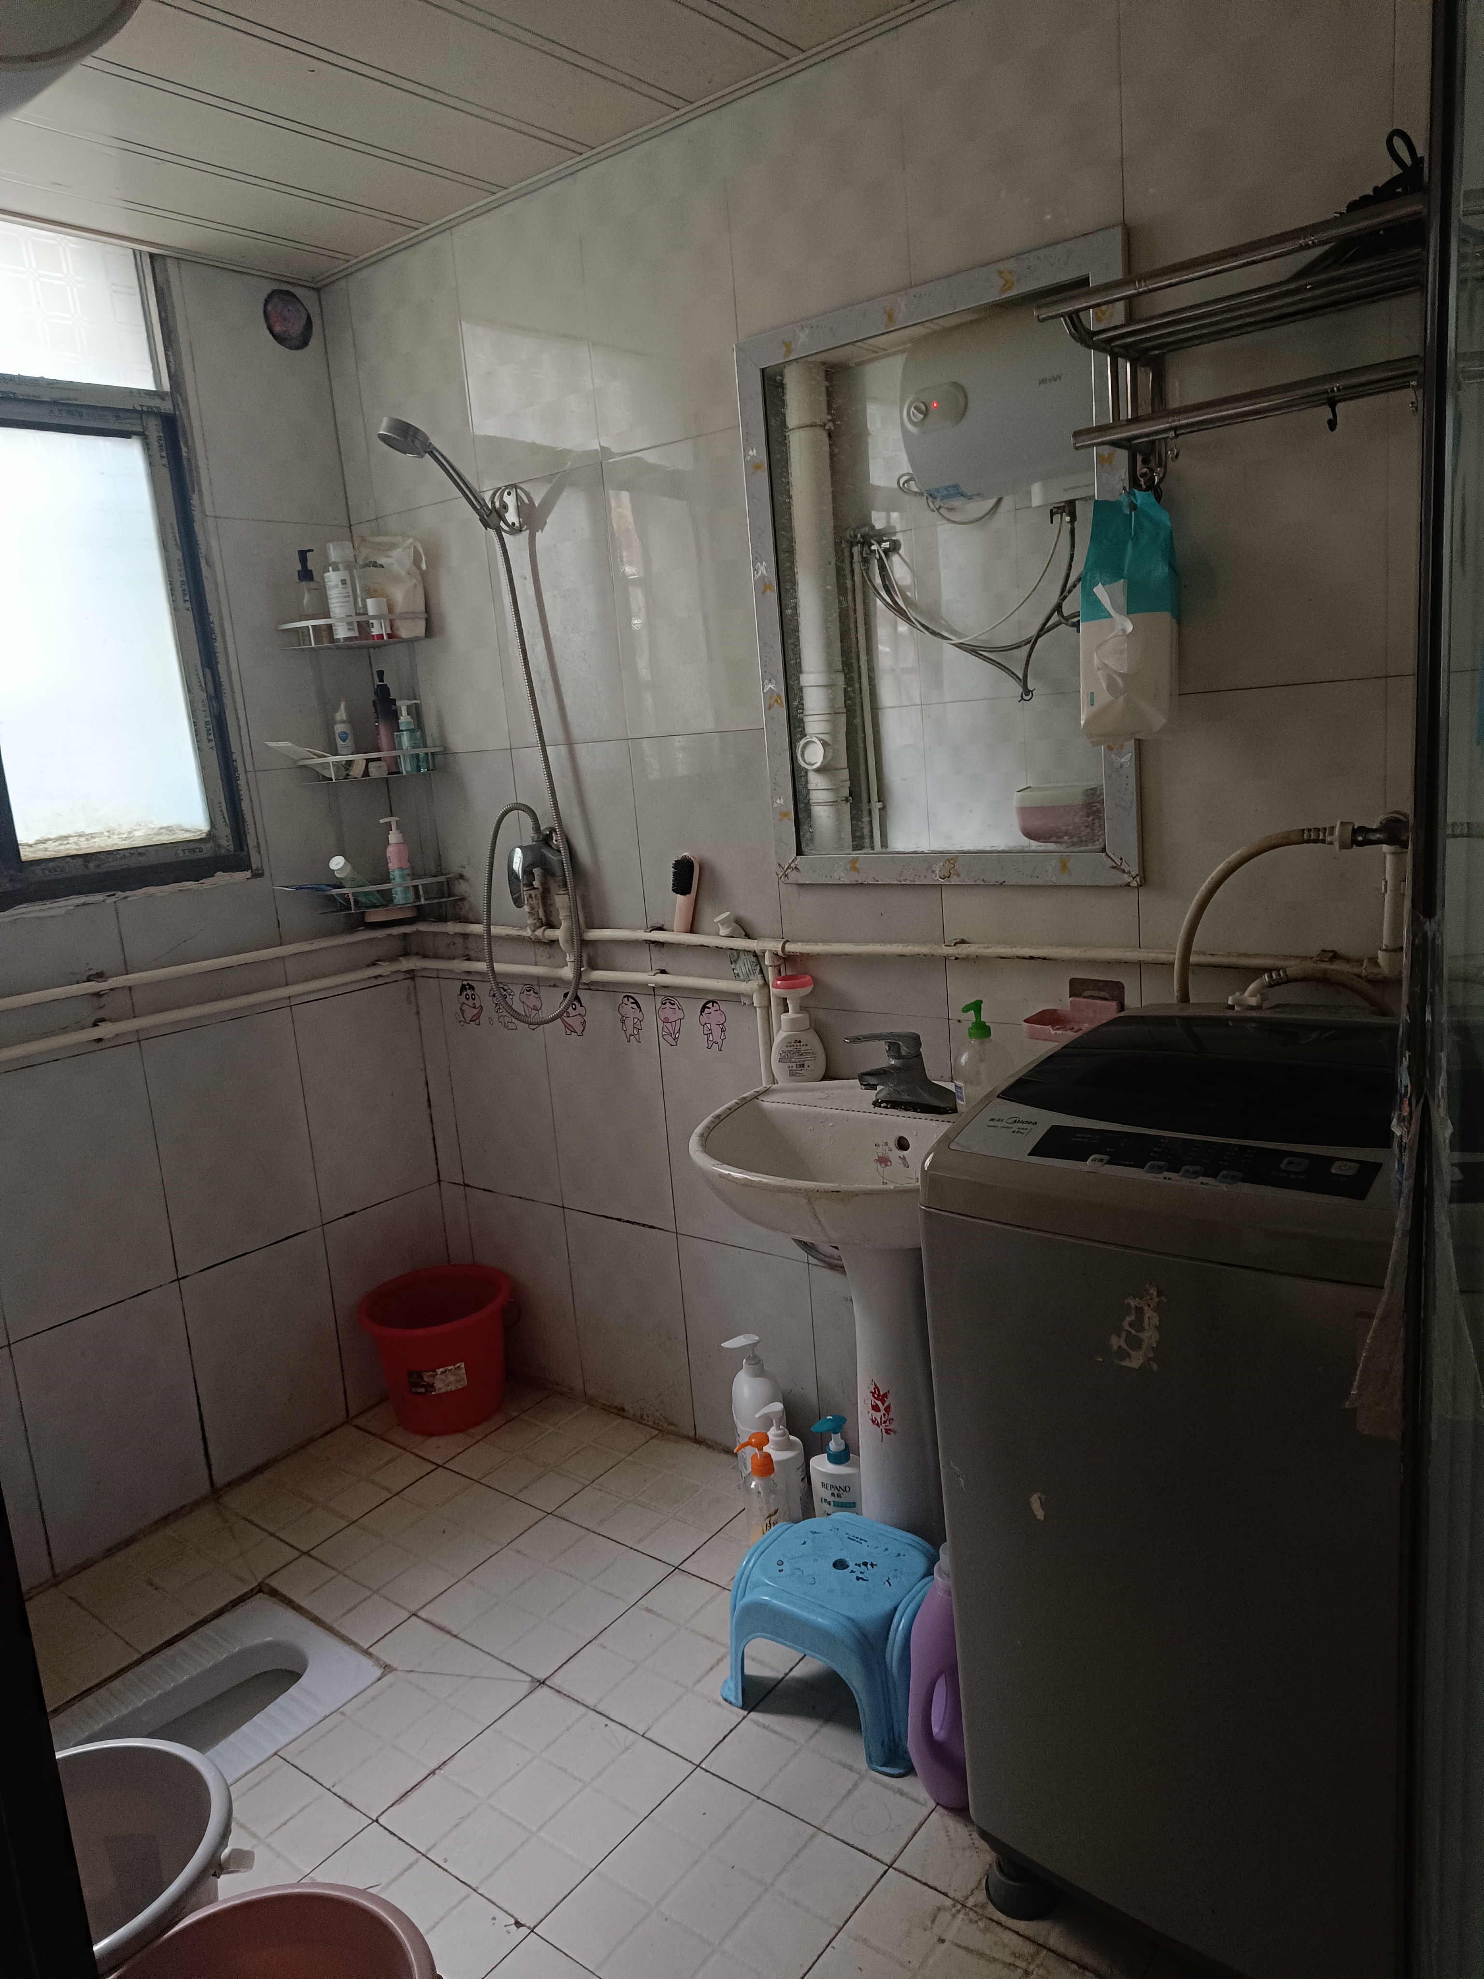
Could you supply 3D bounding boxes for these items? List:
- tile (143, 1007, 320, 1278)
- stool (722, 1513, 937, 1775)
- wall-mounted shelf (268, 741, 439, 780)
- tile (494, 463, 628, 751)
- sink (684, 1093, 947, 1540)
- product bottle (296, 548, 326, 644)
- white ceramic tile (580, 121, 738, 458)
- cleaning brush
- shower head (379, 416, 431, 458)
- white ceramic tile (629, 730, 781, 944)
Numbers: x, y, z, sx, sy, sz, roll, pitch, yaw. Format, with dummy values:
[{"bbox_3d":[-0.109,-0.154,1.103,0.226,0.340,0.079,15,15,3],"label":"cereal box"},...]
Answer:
[{"bbox_3d":[-0.951,0.280,2.565,0.012,0.450,0.300,4,14,39],"label":"tile"},{"bbox_3d":[0.147,0.875,1.896,0.285,0.190,0.245,4,14,39],"label":"stool"},{"bbox_3d":[-0.712,-0.438,2.683,0.270,0.047,0.175,-6,11,-5],"label":"wall-mounted shelf"},{"bbox_3d":[-0.322,-0.654,2.384,0.300,0.446,0.012,4,14,39],"label":"tile"},{"bbox_3d":[0.229,0.561,1.945,0.550,0.770,0.470,4,14,39],"label":"sink"},{"bbox_3d":[-0.801,-0.729,2.543,0.056,0.170,0.050,6,16,45],"label":"product bottle"},{"bbox_3d":[-0.130,-1.071,2.123,0.300,0.440,0.012,4,14,39],"label":"white ceramic tile"},{"bbox_3d":[-0.094,-0.161,2.283,0.035,0.155,0.040,4,4,39],"label":"cleaning brush"},{"bbox_3d":[-0.562,-0.923,2.290,0.090,0.040,0.087,28,-3,-26],"label":"shower head"},{"bbox_3d":[-0.057,-0.215,2.292,0.300,0.420,0.012,4,14,39],"label":"white ceramic tile"}]

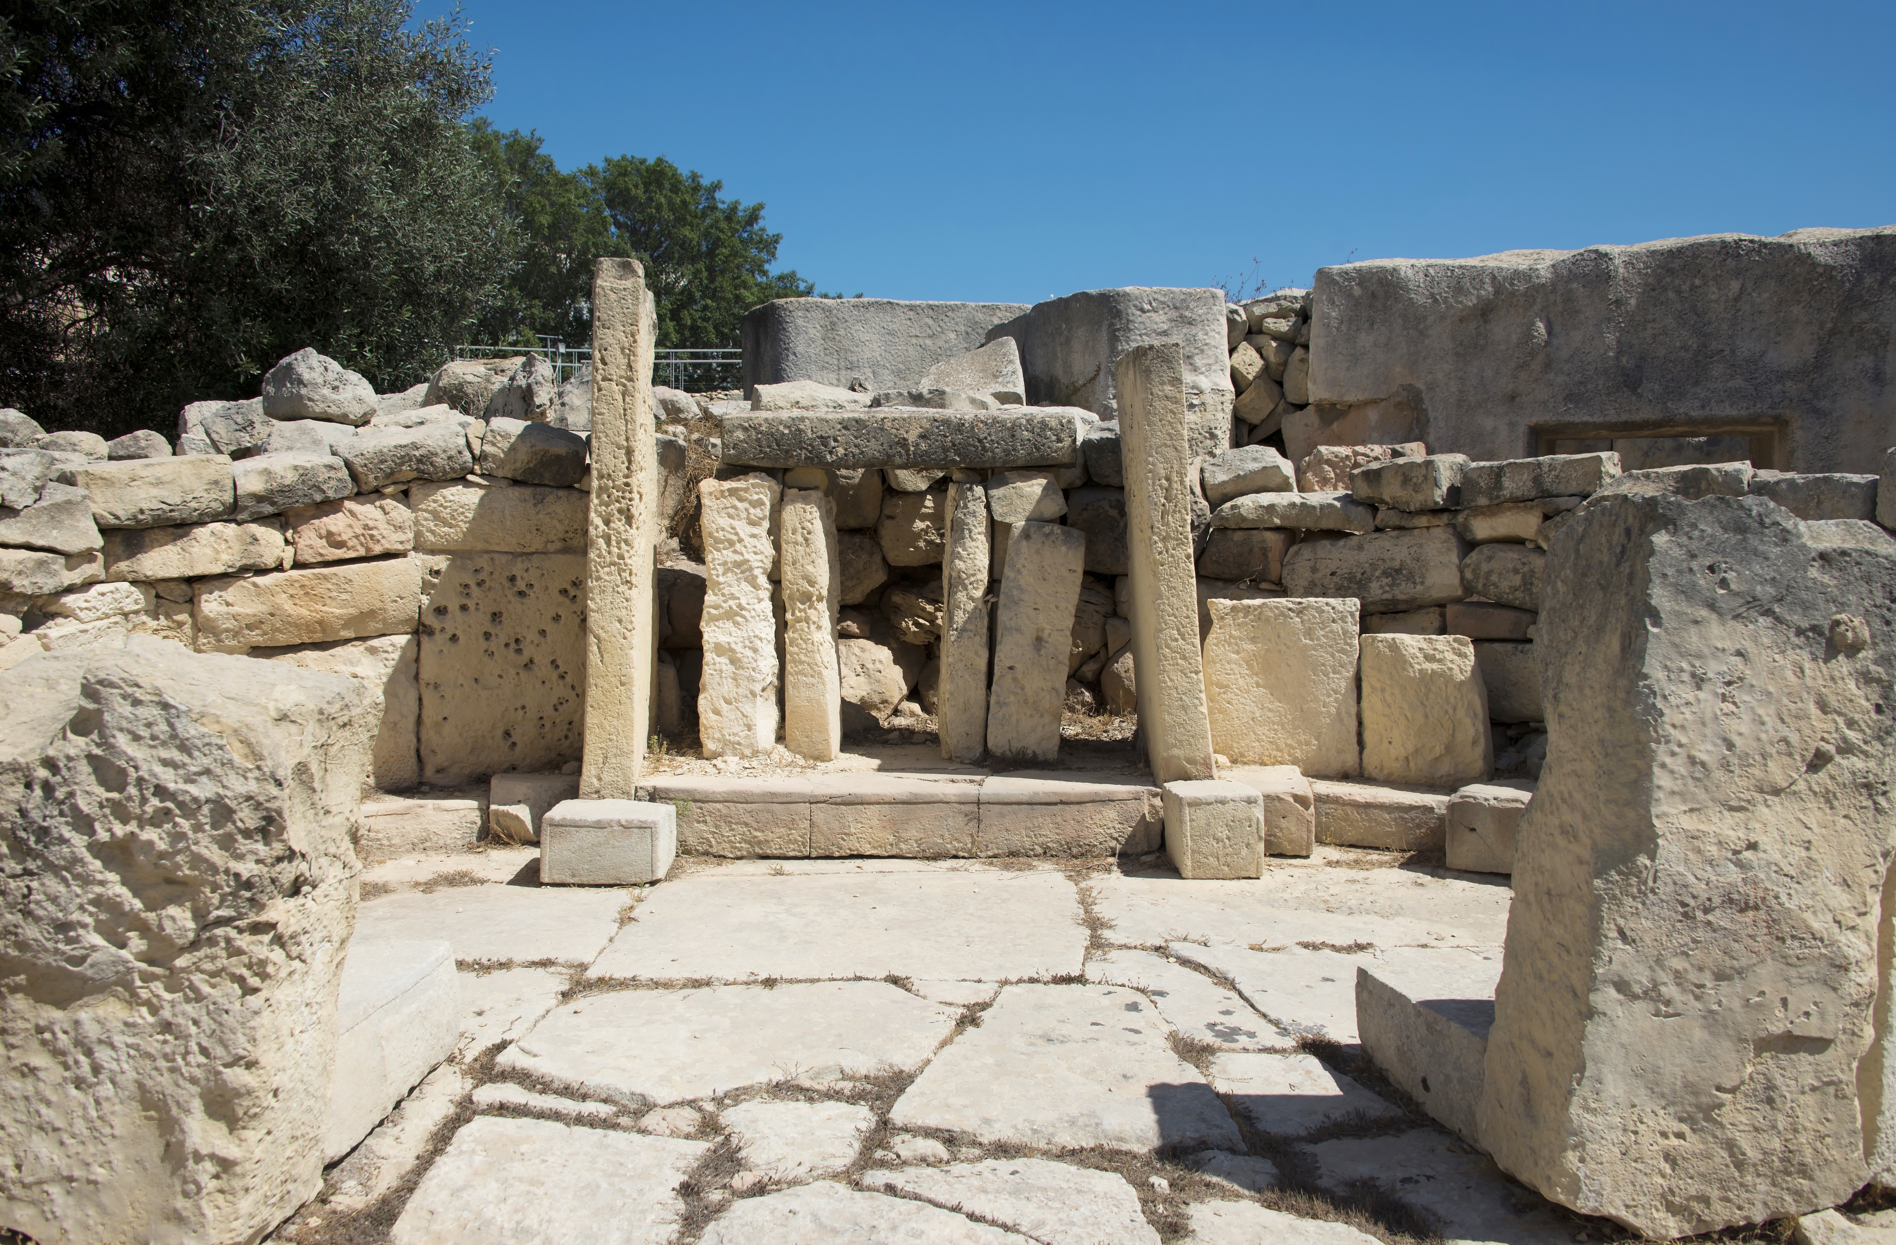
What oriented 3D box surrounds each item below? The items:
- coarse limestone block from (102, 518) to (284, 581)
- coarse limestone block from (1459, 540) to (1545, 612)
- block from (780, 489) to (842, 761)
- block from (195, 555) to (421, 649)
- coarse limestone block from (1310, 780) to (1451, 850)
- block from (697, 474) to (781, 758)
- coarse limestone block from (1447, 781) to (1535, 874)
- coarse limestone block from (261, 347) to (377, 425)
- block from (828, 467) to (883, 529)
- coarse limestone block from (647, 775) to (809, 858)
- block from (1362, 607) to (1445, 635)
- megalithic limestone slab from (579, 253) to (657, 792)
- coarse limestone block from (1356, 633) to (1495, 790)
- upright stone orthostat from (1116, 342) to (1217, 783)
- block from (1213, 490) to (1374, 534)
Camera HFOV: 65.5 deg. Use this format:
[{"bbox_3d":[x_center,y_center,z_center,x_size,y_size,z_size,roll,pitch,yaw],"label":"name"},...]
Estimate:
[{"bbox_3d":[-4.409,-0.417,8.620,0.906,0.304,0.420,-1,2,-36],"label":"coarse limestone block"},{"bbox_3d":[3.464,-0.286,9.200,0.502,0.420,0.450,1,2,20],"label":"coarse limestone block"},{"bbox_3d":[-1.025,0.020,10.930,0.370,1.950,0.400,0,0,-3],"label":"block"},{"bbox_3d":[-3.900,-0.131,9.000,1.210,0.470,0.450,-1,2,-30],"label":"block"},{"bbox_3d":[2.582,1.139,8.785,0.800,0.280,0.650,0,2,12],"label":"coarse limestone block"},{"bbox_3d":[-1.212,-0.048,8.680,0.450,1.650,0.280,0,3,0],"label":"block"},{"bbox_3d":[3.045,1.131,8.150,0.480,0.400,0.550,1,2,26],"label":"coarse limestone block"},{"bbox_3d":[-4.097,-1.527,9.600,0.730,0.470,0.580,-1,2,-25],"label":"coarse limestone block"},{"bbox_3d":[-0.650,-0.894,10.350,0.398,0.478,0.420,0,2,0],"label":"block"},{"bbox_3d":[-1.277,1.122,8.550,0.905,0.395,0.520,0,2,-1],"label":"coarse limestone block"},{"bbox_3d":[2.927,-0.010,9.550,0.531,0.189,0.360,-2,1,24],"label":"block"},{"bbox_3d":[-1.783,-0.477,7.980,0.300,2.860,0.450,1,3,0],"label":"megalithic limestone slab"},{"bbox_3d":[2.908,0.514,9.000,0.710,0.865,0.320,1,3,28],"label":"coarse limestone block"},{"bbox_3d":[1.222,-0.327,8.250,0.290,2.380,0.420,-5,3,-6],"label":"upright stone orthostat"},{"bbox_3d":[2.246,-0.718,9.600,0.998,0.254,0.450,1,2,15],"label":"block"}]

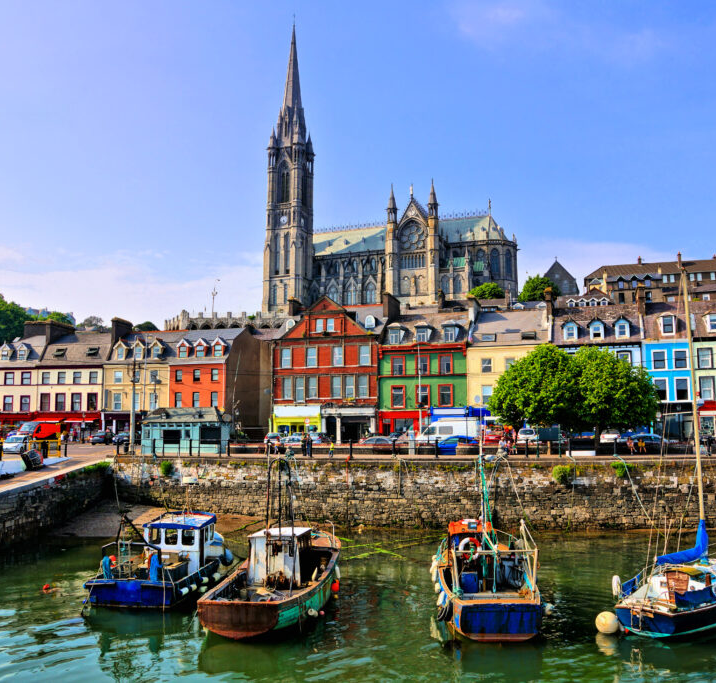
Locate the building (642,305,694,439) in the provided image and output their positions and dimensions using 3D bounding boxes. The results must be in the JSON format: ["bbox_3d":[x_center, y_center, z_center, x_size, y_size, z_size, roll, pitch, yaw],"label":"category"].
[{"bbox_3d":[29.857,3.029,66.345,4.240,13.370,9.500,-3,-8,20],"label":"building"}]

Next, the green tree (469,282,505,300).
[{"bbox_3d":[31.292,-10.535,164.510,8.800,7.500,8.800,-2,-7,17],"label":"green tree"}]

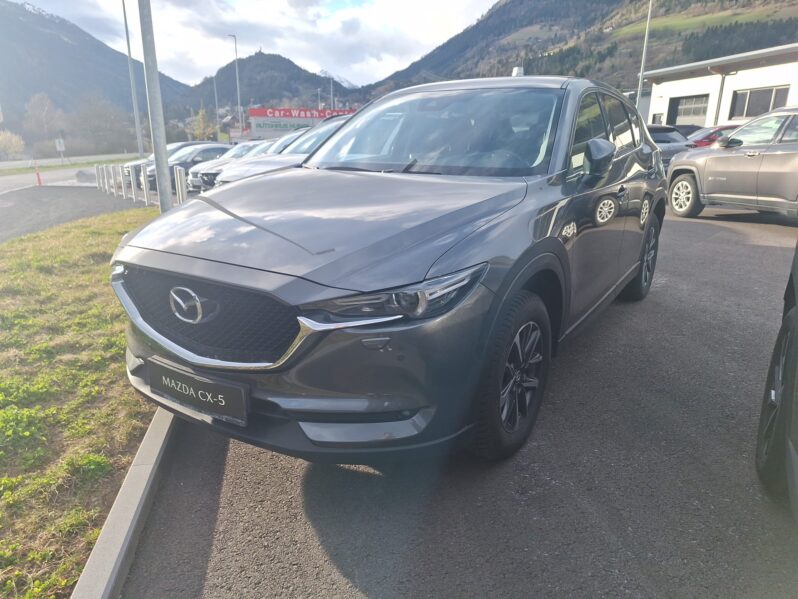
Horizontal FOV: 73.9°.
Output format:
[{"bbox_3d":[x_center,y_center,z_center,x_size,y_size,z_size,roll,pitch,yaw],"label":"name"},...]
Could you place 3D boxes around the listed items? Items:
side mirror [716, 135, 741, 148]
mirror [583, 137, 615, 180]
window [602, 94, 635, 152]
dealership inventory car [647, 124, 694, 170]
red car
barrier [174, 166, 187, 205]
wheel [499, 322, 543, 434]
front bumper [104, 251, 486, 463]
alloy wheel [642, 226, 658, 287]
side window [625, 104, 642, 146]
[{"bbox_3d":[4.836,-2.308,7.773,0.260,0.190,0.180,-4,17,-11],"label":"side mirror"},{"bbox_3d":[0.922,-0.652,2.434,0.140,0.190,0.230,3,17,13],"label":"mirror"},{"bbox_3d":[1.381,-1.075,3.319,0.070,0.370,0.800,-8,9,37],"label":"window"},{"bbox_3d":[6.371,-4.029,14.939,1.800,1.540,4.400,-1,17,-3],"label":"dealership inventory car"},{"bbox_3d":[10.320,-4.728,16.817,4.250,1.500,1.790,2,17,9],"label":"red car"},{"bbox_3d":[-4.720,-2.439,11.500,0.160,0.900,0.160,-15,22,-42],"label":"barrier"},{"bbox_3d":[0.451,0.308,2.193,0.180,0.470,0.470,11,20,33],"label":"wheel"},{"bbox_3d":[-0.578,0.137,2.088,1.820,0.690,0.580,11,20,33],"label":"front bumper"},{"bbox_3d":[1.977,-0.353,4.333,0.180,0.470,0.470,11,20,33],"label":"alloy wheel"},{"bbox_3d":[1.701,-1.213,3.833,0.060,0.270,0.450,-8,9,37],"label":"side window"}]

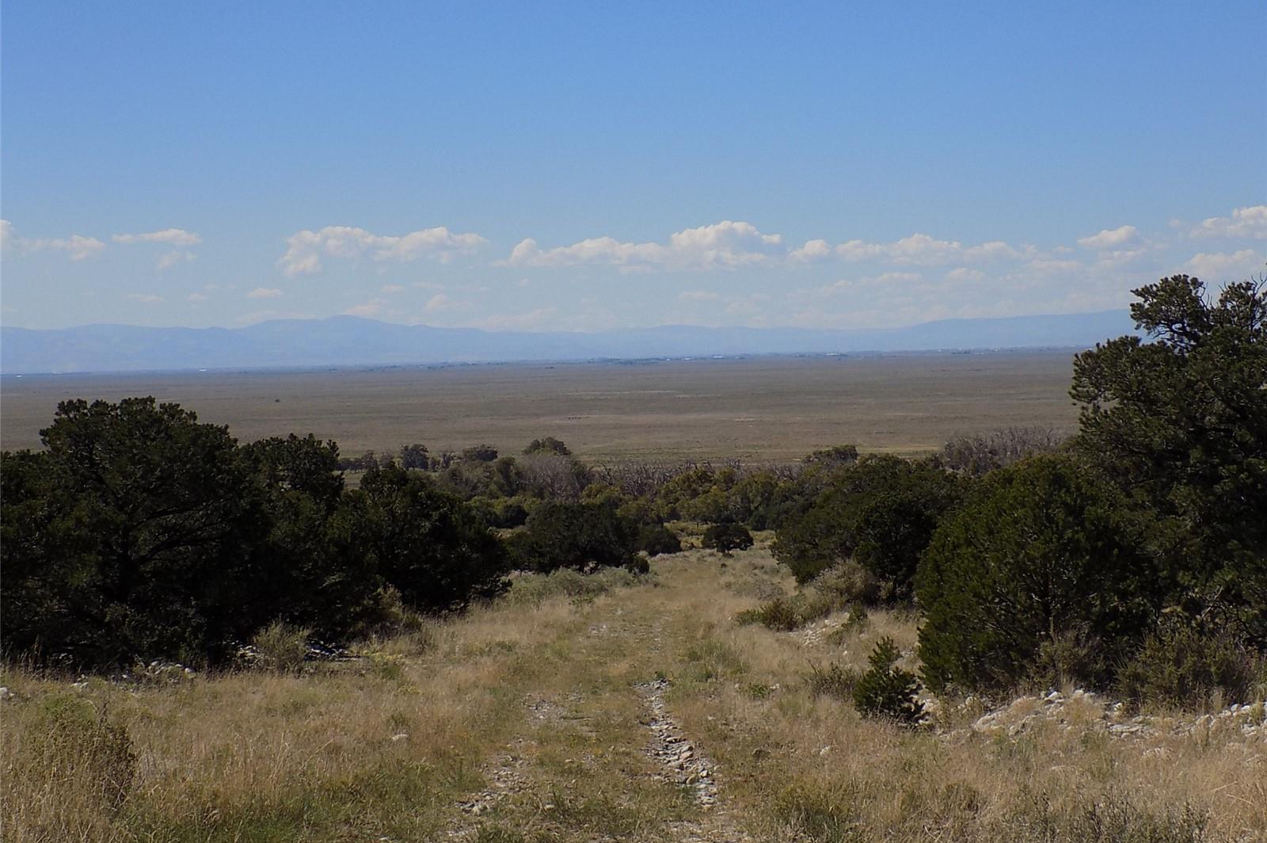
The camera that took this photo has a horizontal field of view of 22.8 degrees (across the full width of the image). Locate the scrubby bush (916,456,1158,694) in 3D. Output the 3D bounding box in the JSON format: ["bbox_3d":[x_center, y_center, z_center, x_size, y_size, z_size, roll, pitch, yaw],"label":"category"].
[{"bbox_3d":[5.126,1.969,40.000,3.010,3.040,3.000,-1,1,0],"label":"scrubby bush"}]

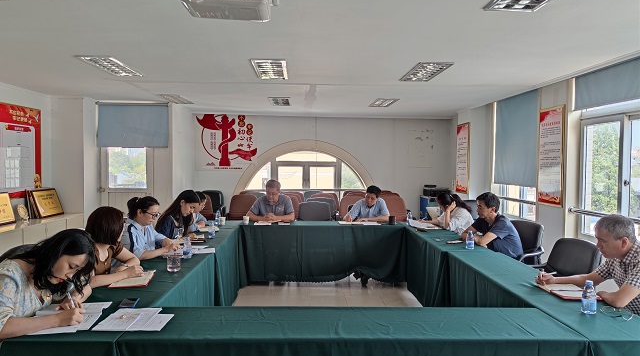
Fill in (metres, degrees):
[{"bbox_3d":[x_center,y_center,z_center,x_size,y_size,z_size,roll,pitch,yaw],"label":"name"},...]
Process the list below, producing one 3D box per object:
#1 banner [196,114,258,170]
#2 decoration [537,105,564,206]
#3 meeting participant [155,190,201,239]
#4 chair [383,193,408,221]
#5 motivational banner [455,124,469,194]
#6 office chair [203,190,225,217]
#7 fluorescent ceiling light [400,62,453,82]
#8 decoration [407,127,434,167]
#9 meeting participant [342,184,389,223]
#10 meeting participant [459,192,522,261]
[{"bbox_3d":[-2.303,-0.877,10.977,1.550,1.390,0.020,1,2,-2],"label":"banner"},{"bbox_3d":[3.384,-0.310,6.498,0.035,1.430,0.650,1,2,-2],"label":"decoration"},{"bbox_3d":[-1.478,0.722,4.472,0.660,1.190,0.500,1,2,10],"label":"meeting participant"},{"bbox_3d":[1.204,0.783,7.271,0.580,1.000,0.620,1,2,-2],"label":"chair"},{"bbox_3d":[2.692,-0.362,8.387,0.040,1.300,0.550,1,2,-2],"label":"motivational banner"},{"bbox_3d":[-1.982,0.736,7.965,0.580,0.990,0.620,1,2,13],"label":"office chair"},{"bbox_3d":[1.232,-1.239,5.164,0.350,0.080,1.030,1,2,-2],"label":"fluorescent ceiling light"},{"bbox_3d":[2.528,-0.766,11.166,0.700,1.050,0.020,1,2,-2],"label":"decoration"},{"bbox_3d":[0.571,0.694,5.629,0.550,1.230,0.800,1,2,2],"label":"meeting participant"},{"bbox_3d":[1.596,0.752,4.167,0.680,1.230,0.540,0,2,-10],"label":"meeting participant"}]

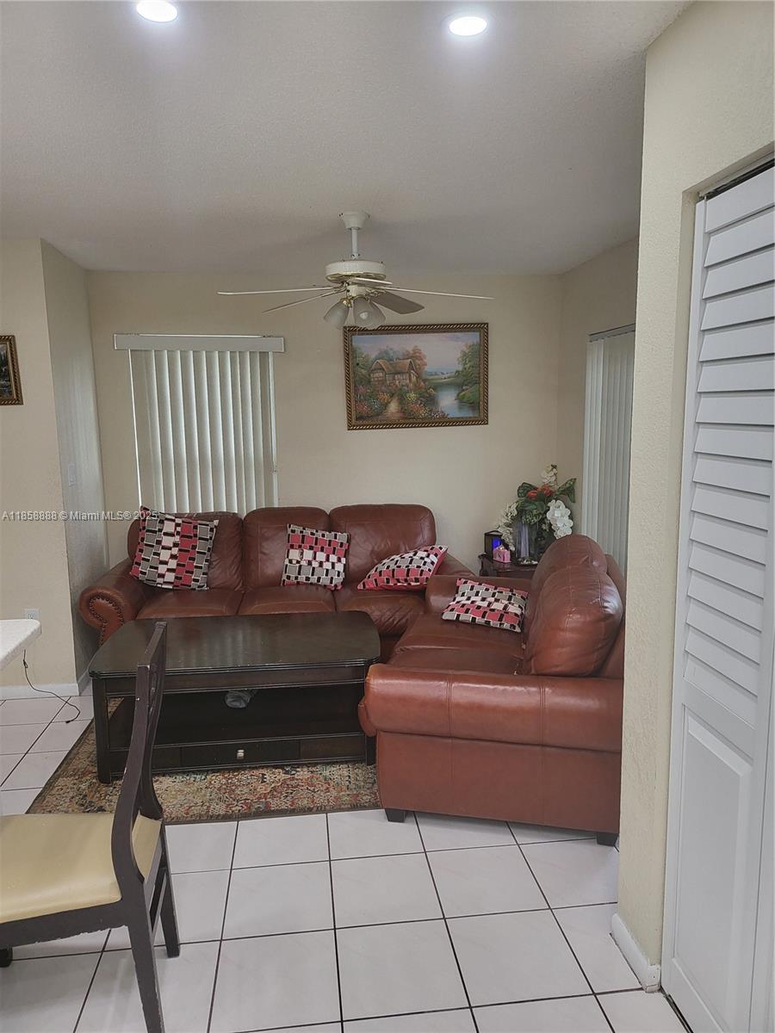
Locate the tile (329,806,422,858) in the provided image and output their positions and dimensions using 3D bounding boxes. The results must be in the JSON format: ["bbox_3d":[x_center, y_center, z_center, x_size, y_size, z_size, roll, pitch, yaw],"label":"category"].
[{"bbox_3d":[-0.054,1.179,2.685,0.332,0.010,0.332,-2,8,-7],"label":"tile"}]

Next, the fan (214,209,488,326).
[{"bbox_3d":[-0.147,-1.118,3.285,1.270,0.520,1.270,-2,8,-7],"label":"fan"}]

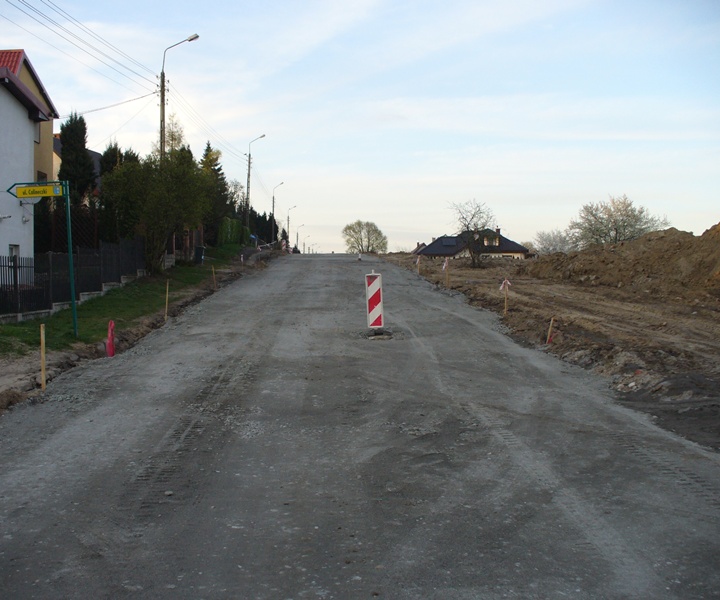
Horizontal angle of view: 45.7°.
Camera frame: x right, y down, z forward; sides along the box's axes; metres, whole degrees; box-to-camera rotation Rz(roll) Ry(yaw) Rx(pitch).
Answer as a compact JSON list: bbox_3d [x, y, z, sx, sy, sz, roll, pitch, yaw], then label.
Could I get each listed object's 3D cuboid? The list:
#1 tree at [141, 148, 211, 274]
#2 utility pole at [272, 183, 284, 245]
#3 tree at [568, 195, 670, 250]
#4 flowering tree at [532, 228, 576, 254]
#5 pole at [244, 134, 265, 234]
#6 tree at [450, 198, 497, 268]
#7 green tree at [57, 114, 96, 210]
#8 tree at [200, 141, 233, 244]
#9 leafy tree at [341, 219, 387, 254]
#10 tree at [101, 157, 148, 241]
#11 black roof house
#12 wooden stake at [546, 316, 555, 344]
[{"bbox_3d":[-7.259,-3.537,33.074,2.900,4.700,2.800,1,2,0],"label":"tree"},{"bbox_3d":[-9.768,-9.383,102.145,1.500,9.200,0.400,1,2,-2],"label":"utility pole"},{"bbox_3d":[18.715,-4.901,62.087,6.900,5.500,6.500,1,2,0],"label":"tree"},{"bbox_3d":[18.081,-4.490,80.069,4.100,4.400,4.000,1,2,0],"label":"flowering tree"},{"bbox_3d":[-8.580,-8.973,70.647,1.550,9.300,0.400,1,2,-2],"label":"pole"},{"bbox_3d":[5.293,-3.125,40.051,2.100,3.200,2.000,1,2,0],"label":"tree"},{"bbox_3d":[-10.602,-3.968,32.096,1.450,6.100,1.450,1,2,0],"label":"green tree"},{"bbox_3d":[-8.929,-6.264,53.111,2.600,7.000,2.600,1,2,0],"label":"tree"},{"bbox_3d":[0.924,-9.848,150.129,8.000,8.200,8.000,1,2,0],"label":"leafy tree"},{"bbox_3d":[-9.386,-3.497,34.071,1.900,4.500,1.900,1,2,0],"label":"tree"},{"bbox_3d":[14.705,-6.450,113.095,14.000,6.000,11.500,1,2,9],"label":"black roof house"},{"bbox_3d":[3.466,0.566,15.600,0.045,0.480,0.045,12,2,0],"label":"wooden stake"}]

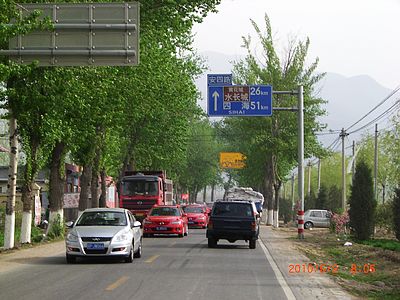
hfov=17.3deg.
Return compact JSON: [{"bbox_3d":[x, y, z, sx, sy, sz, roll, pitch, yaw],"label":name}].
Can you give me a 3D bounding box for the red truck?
[{"bbox_3d":[-3.540,3.194,88.459,2.500,3.350,8.800,0,-2,4],"label":"red truck"}]

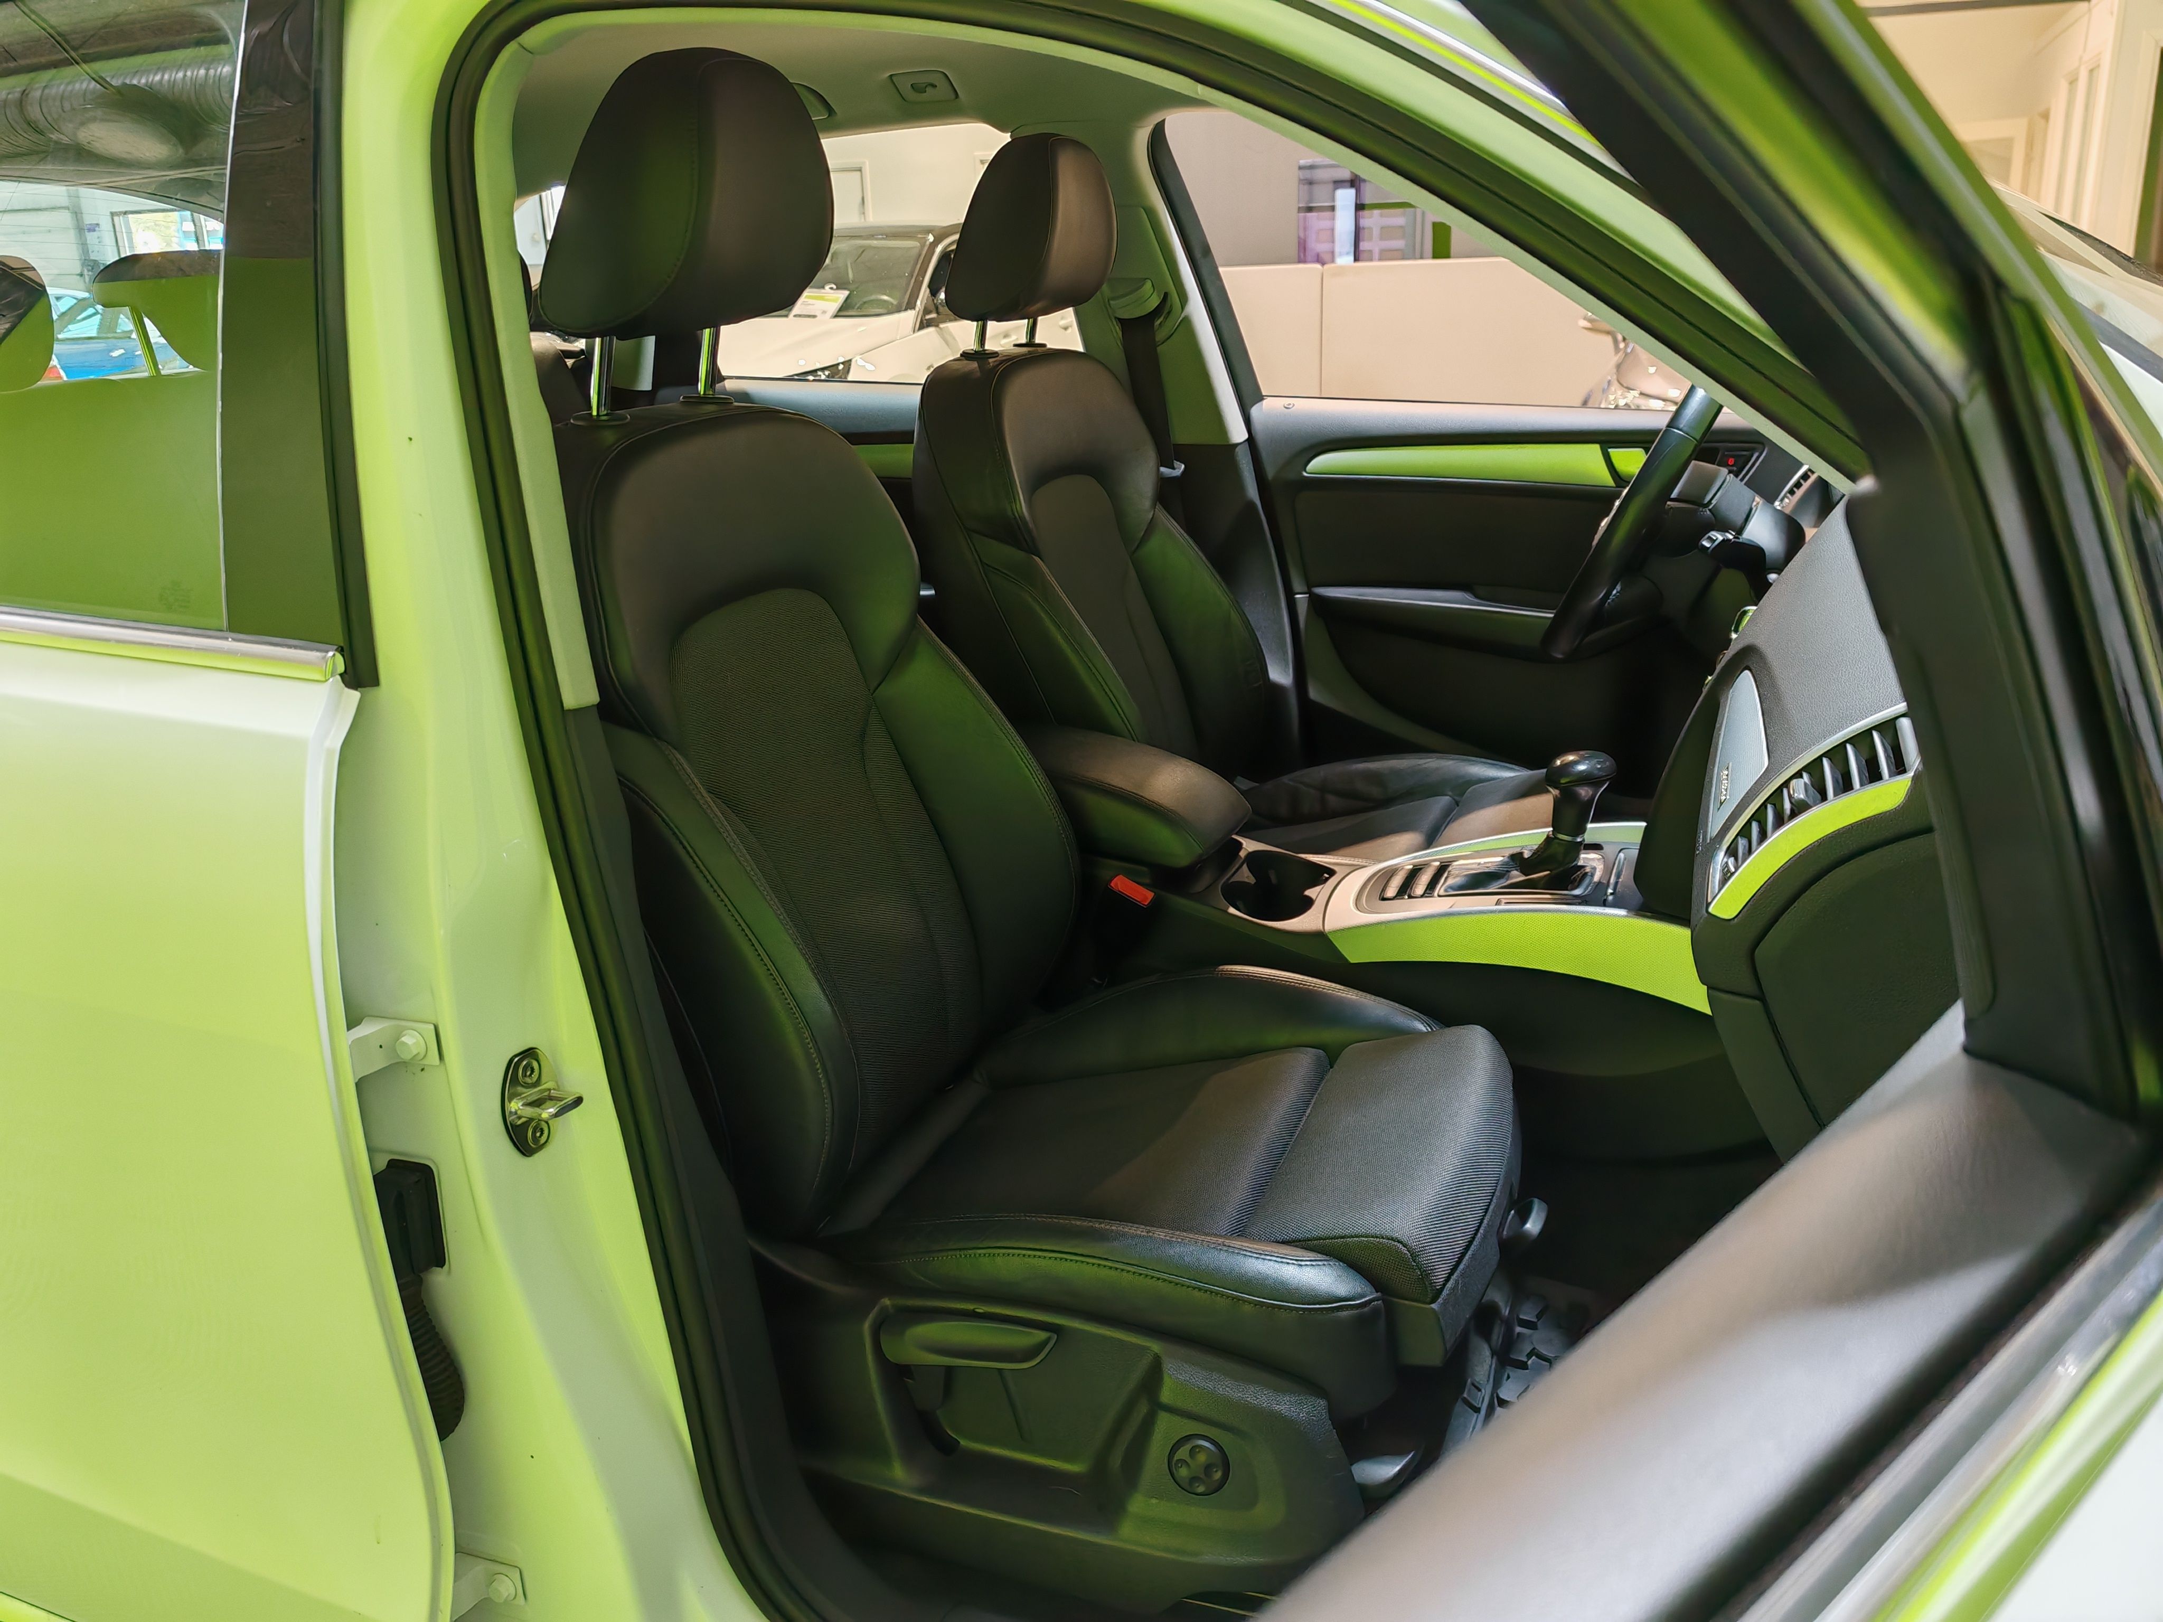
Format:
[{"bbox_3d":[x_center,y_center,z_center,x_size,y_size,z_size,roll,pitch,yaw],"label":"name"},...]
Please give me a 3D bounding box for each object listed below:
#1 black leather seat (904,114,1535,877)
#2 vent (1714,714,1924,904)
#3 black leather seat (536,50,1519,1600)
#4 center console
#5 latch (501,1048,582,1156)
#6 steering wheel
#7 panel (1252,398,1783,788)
[{"bbox_3d":[0.232,-0.240,2.044,0.800,1.120,0.550,6,20,20],"label":"black leather seat"},{"bbox_3d":[0.396,-0.004,0.921,0.050,0.130,0.150,37,27,7],"label":"vent"},{"bbox_3d":[-0.031,-0.023,1.388,0.800,1.120,0.550,6,20,20],"label":"black leather seat"},{"bbox_3d":[0.242,0.114,1.744,0.870,0.410,0.280,6,20,20],"label":"center console"},{"bbox_3d":[-0.336,0.182,1.054,0.034,0.064,0.040,9,21,30],"label":"latch"},{"bbox_3d":[0.630,-0.325,1.854,0.110,0.375,0.375,28,26,11],"label":"steering wheel"},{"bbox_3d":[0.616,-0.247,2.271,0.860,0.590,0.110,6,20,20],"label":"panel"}]

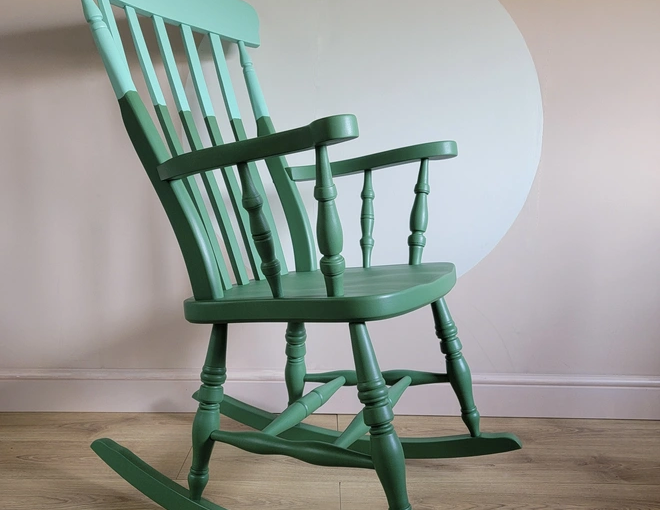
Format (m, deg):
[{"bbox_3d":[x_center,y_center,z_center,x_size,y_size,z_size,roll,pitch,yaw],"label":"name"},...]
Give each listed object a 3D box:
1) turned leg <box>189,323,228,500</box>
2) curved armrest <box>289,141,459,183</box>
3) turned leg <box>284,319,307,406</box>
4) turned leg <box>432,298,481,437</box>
[{"bbox_3d":[-0.224,0.282,1.134,0.048,0.360,0.048,11,5,25],"label":"turned leg"},{"bbox_3d":[0.092,-0.211,1.381,0.403,0.029,0.095,-6,4,26],"label":"curved armrest"},{"bbox_3d":[-0.080,0.245,1.430,0.048,0.360,0.048,11,17,24],"label":"turned leg"},{"bbox_3d":[0.268,0.221,1.314,0.048,0.359,0.048,-15,4,28],"label":"turned leg"}]

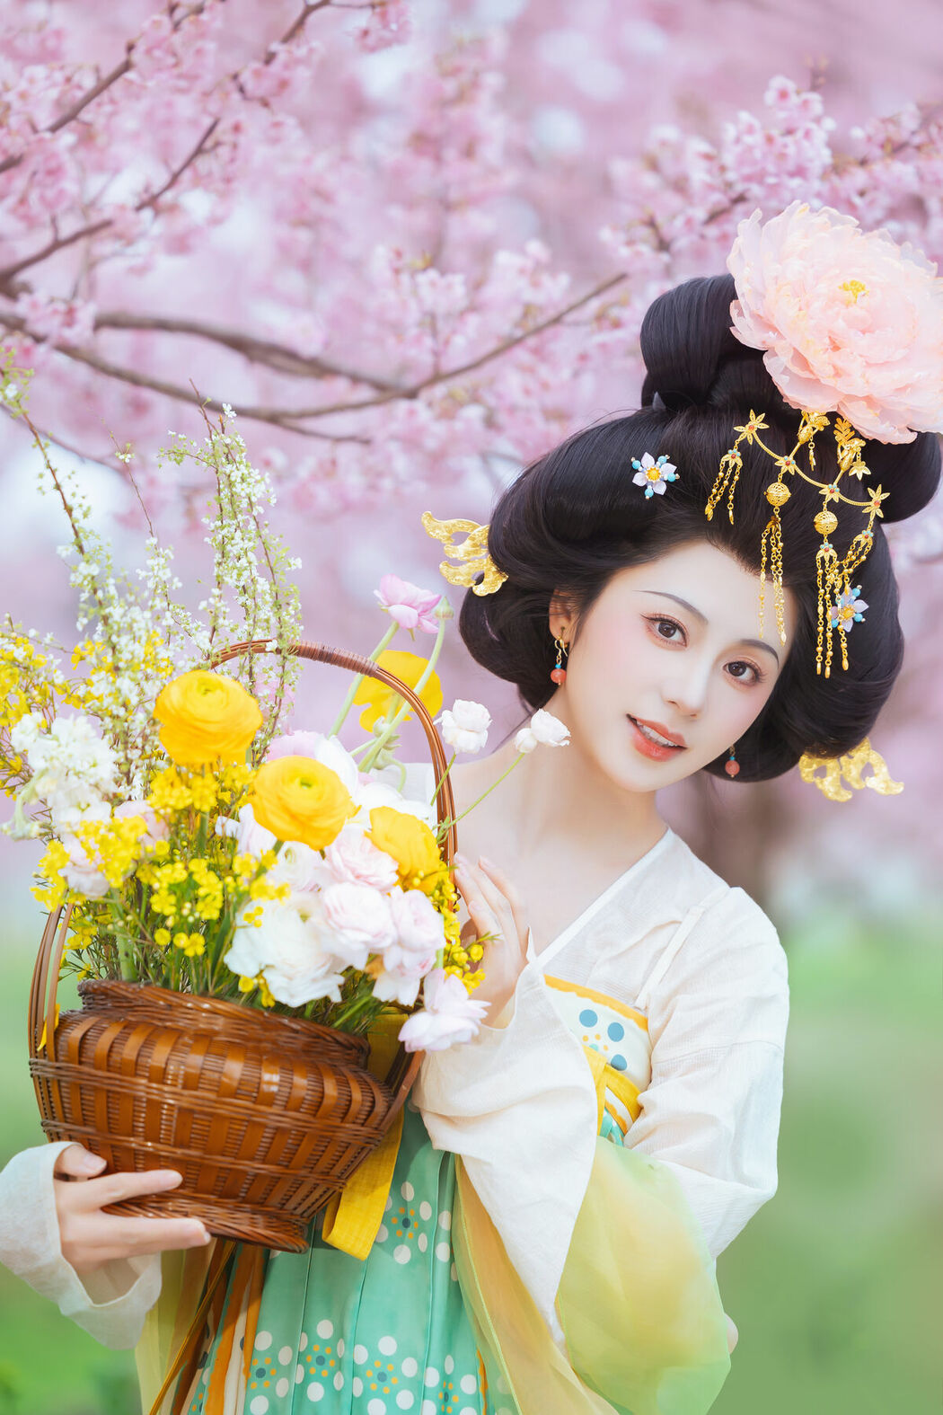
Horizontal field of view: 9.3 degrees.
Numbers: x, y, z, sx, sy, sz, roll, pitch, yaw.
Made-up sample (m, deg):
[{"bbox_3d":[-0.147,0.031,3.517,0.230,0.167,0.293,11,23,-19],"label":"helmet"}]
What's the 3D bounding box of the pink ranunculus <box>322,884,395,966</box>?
[{"bbox_3d":[-0.073,0.141,3.740,0.051,0.056,0.047,0,-1,-6],"label":"pink ranunculus"}]

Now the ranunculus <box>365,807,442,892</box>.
[{"bbox_3d":[-0.043,0.092,3.790,0.053,0.056,0.053,1,-2,-30],"label":"ranunculus"}]

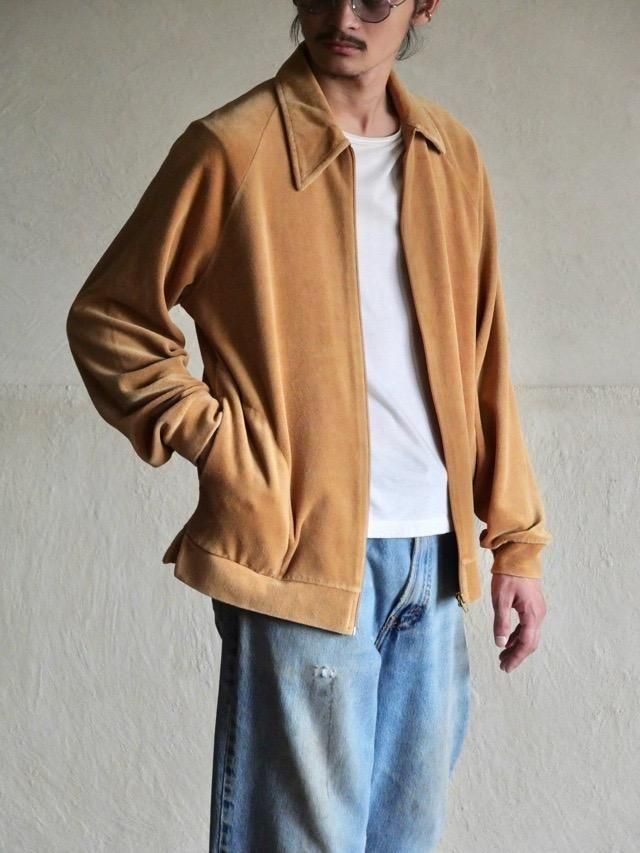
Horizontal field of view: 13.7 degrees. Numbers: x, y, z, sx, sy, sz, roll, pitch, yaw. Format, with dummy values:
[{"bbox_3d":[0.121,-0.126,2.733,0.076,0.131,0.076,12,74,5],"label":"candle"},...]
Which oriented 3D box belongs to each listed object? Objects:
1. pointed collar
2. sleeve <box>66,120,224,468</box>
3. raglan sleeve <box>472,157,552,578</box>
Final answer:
[{"bbox_3d":[0.052,-0.396,3.400,0.220,0.180,0.180,-3,6,-32],"label":"pointed collar"},{"bbox_3d":[-0.216,-0.164,3.310,0.200,0.440,0.200,-3,6,-32],"label":"sleeve"},{"bbox_3d":[0.239,-0.078,3.520,0.150,0.560,0.180,-3,6,-32],"label":"raglan sleeve"}]

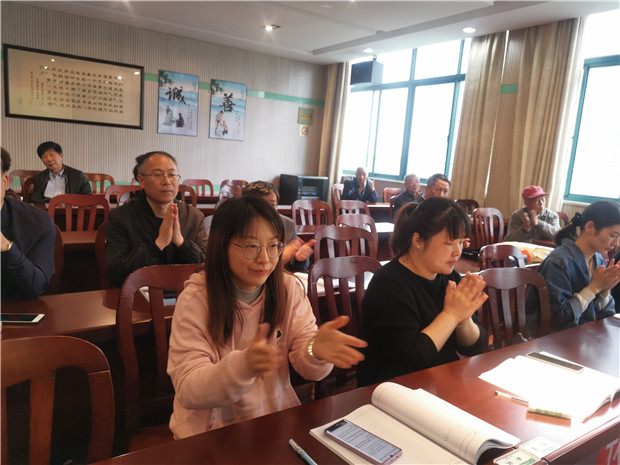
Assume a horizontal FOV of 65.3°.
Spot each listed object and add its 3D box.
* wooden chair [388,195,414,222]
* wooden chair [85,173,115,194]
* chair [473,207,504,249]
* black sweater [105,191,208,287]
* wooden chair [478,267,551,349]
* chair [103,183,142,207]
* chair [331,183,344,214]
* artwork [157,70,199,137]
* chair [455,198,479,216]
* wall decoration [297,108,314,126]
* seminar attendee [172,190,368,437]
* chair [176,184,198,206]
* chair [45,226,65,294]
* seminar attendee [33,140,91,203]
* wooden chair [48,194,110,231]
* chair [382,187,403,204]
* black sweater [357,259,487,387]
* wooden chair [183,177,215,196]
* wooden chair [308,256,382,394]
[{"bbox_3d":[1.250,0.083,5.707,0.450,0.970,0.520,-2,11,-34],"label":"wooden chair"},{"bbox_3d":[-2.564,-0.231,5.918,0.450,0.955,0.520,-2,11,-35],"label":"wooden chair"},{"bbox_3d":[2.025,0.256,4.991,0.450,0.955,0.520,-2,11,-35],"label":"chair"},{"bbox_3d":[-0.731,0.129,2.361,0.510,0.640,0.410,-2,11,-35],"label":"black sweater"},{"bbox_3d":[0.985,0.663,1.978,0.460,0.950,0.520,0,10,-27],"label":"wooden chair"},{"bbox_3d":[-1.631,0.074,4.511,0.450,0.970,0.520,-2,11,-34],"label":"chair"},{"bbox_3d":[0.661,-0.217,7.347,0.450,0.970,0.520,-2,11,-34],"label":"chair"},{"bbox_3d":[-1.909,-1.868,7.070,0.597,0.880,0.025,-2,11,-35],"label":"artwork"},{"bbox_3d":[2.115,0.098,6.016,0.450,0.955,0.520,-2,11,-35],"label":"chair"},{"bbox_3d":[-0.068,-2.130,8.900,0.352,0.288,0.025,-2,11,-35],"label":"wall decoration"},{"bbox_3d":[-0.167,0.524,1.341,0.500,1.250,0.800,-2,11,-37],"label":"seminar attendee"},{"bbox_3d":[-1.324,0.005,5.081,0.450,0.955,0.520,-2,11,-35],"label":"chair"},{"bbox_3d":[-1.427,0.429,2.391,0.450,0.955,0.520,-2,11,-35],"label":"chair"},{"bbox_3d":[-2.360,-0.190,4.647,0.550,1.310,0.750,0,10,-27],"label":"seminar attendee"},{"bbox_3d":[-1.647,0.224,3.575,0.450,0.955,0.520,-2,11,-35],"label":"wooden chair"},{"bbox_3d":[1.422,-0.160,7.318,0.450,0.970,0.520,-2,11,-34],"label":"chair"},{"bbox_3d":[0.436,0.405,1.866,0.480,0.550,0.420,-4,12,-42],"label":"black sweater"},{"bbox_3d":[-1.363,-0.188,6.284,0.450,0.970,0.520,-2,11,-34],"label":"wooden chair"},{"bbox_3d":[0.270,0.610,1.977,0.460,0.950,0.520,-2,11,-35],"label":"wooden chair"}]

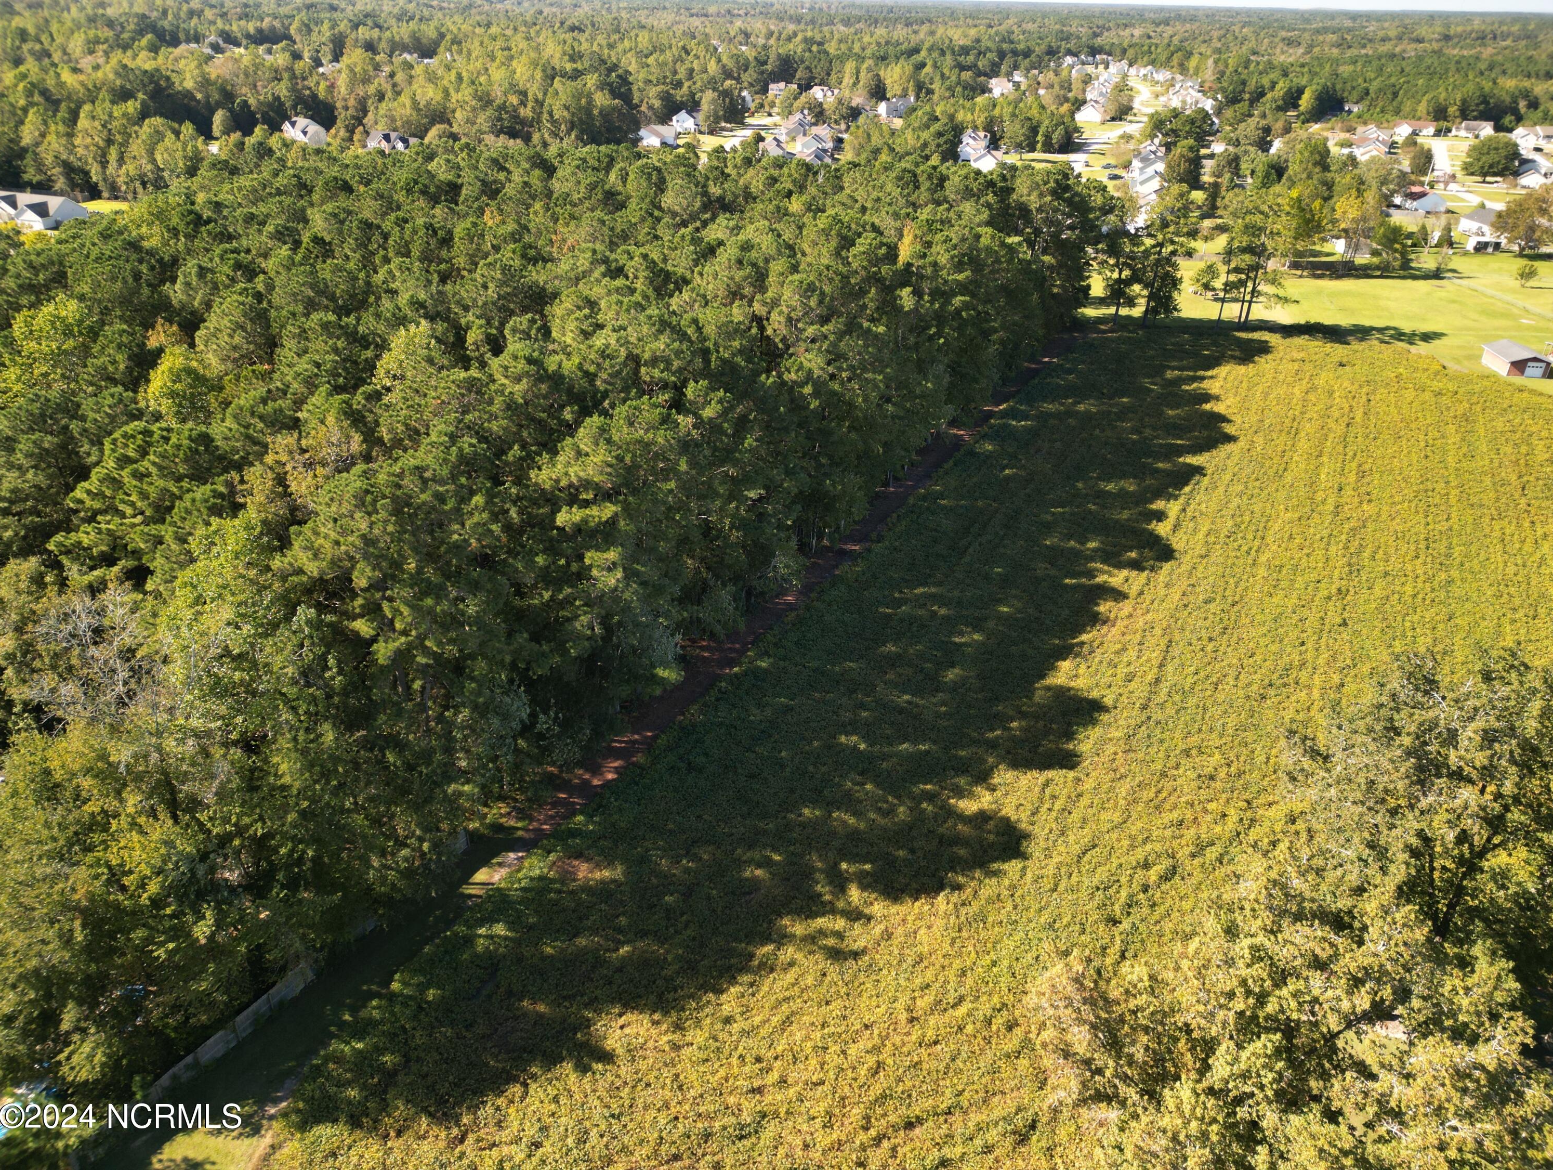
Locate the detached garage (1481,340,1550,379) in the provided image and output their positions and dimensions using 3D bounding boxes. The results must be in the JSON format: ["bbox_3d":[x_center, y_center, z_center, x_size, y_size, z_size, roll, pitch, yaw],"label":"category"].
[{"bbox_3d":[110.360,-33.795,161.320,6.077,3.443,7.798,3,29,4],"label":"detached garage"}]

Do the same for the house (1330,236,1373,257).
[{"bbox_3d":[126.563,-74.983,236.769,7.089,3.849,8.102,3,29,4],"label":"house"}]

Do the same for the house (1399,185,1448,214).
[{"bbox_3d":[174.228,-103.849,289.968,8.406,5.165,13.166,3,29,4],"label":"house"}]

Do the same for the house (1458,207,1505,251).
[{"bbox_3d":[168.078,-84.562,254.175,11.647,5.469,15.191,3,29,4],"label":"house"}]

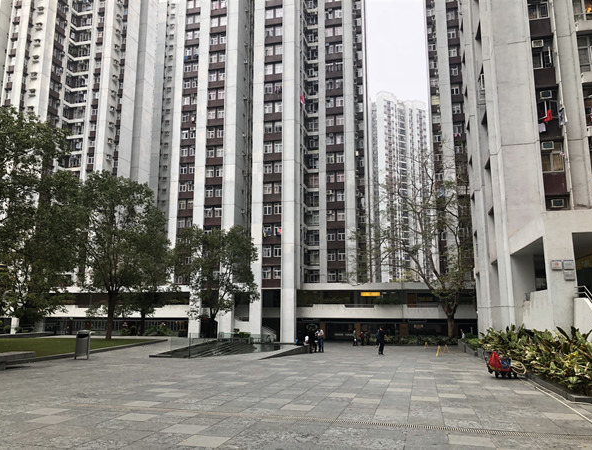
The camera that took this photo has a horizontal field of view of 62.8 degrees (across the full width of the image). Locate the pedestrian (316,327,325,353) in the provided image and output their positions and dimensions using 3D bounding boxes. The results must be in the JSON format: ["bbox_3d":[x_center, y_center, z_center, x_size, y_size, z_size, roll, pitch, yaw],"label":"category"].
[{"bbox_3d":[1.673,7.857,33.142,0.420,1.680,0.520,5,-11,-25],"label":"pedestrian"}]

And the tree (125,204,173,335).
[{"bbox_3d":[-15.896,4.631,51.977,5.620,13.960,5.800,3,-10,-17],"label":"tree"}]

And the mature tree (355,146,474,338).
[{"bbox_3d":[12.556,1.725,51.479,12.080,20.320,11.000,-2,-10,14],"label":"mature tree"}]

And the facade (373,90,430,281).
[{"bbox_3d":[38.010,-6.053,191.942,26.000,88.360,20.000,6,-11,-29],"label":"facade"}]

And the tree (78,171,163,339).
[{"bbox_3d":[-13.799,2.183,38.193,6.340,13.240,6.600,4,-11,-20],"label":"tree"}]

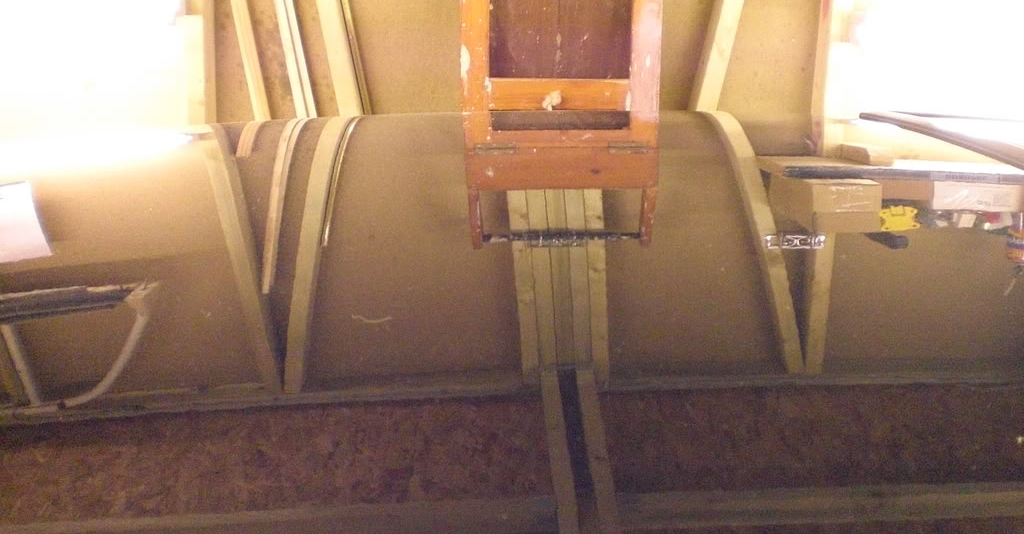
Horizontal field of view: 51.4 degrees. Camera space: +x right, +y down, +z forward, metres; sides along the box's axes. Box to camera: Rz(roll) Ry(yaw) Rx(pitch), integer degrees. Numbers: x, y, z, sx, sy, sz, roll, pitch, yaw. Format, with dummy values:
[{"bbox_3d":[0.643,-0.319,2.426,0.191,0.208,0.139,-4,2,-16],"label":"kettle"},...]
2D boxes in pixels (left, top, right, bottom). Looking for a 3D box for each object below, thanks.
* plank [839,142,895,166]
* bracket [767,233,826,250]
[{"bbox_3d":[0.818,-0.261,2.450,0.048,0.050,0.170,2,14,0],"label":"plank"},{"bbox_3d":[0.687,-0.062,2.580,0.147,0.038,0.030,2,14,0],"label":"bracket"}]

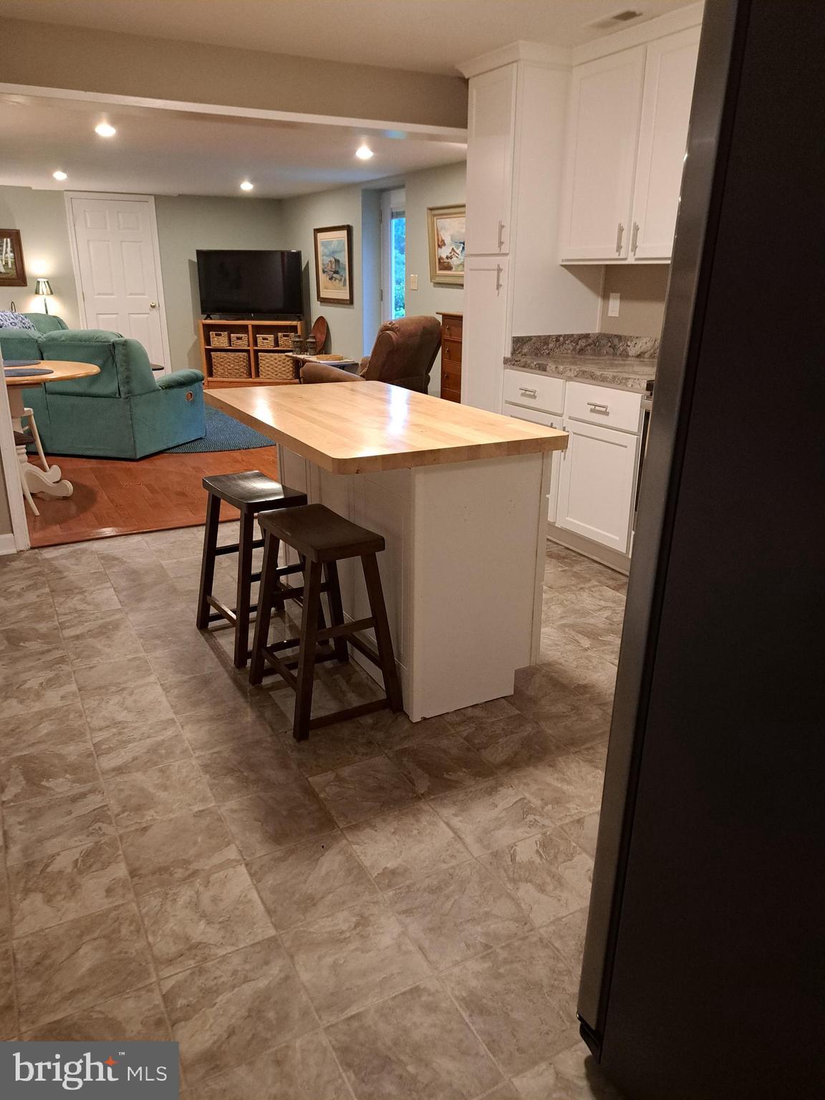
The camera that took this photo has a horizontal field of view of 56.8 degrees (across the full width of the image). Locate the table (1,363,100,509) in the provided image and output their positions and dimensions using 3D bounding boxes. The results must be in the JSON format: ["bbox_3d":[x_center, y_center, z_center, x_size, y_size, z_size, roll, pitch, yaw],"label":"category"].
[{"bbox_3d":[-2.576,-0.760,4.929,1.131,0.770,1.091,-10,23,-27],"label":"table"}]

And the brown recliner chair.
[{"bbox_3d":[-0.342,-1.347,6.161,0.860,1.040,0.940,-17,26,-40],"label":"brown recliner chair"}]

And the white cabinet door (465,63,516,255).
[{"bbox_3d":[0.404,-2.024,4.026,0.030,0.870,0.430,-10,22,-26],"label":"white cabinet door"}]

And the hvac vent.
[{"bbox_3d":[0.875,-2.278,3.280,0.126,0.020,0.288,-10,23,-27],"label":"hvac vent"}]

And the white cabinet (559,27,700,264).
[{"bbox_3d":[1.188,-1.839,3.598,0.318,0.929,1.025,-10,23,-27],"label":"white cabinet"}]

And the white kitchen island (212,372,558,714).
[{"bbox_3d":[-0.184,-0.097,2.977,0.808,0.891,1.399,-10,23,-27],"label":"white kitchen island"}]

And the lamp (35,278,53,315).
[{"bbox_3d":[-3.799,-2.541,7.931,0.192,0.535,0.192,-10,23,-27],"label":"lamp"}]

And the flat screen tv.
[{"bbox_3d":[-1.788,-2.948,8.473,1.153,0.704,0.090,1,20,2],"label":"flat screen tv"}]

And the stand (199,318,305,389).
[{"bbox_3d":[-1.801,-2.201,8.794,1.136,0.844,0.360,1,20,2],"label":"stand"}]

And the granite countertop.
[{"bbox_3d":[1.017,-0.960,3.829,0.650,0.140,1.060,-10,22,-26],"label":"granite countertop"}]

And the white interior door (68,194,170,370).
[{"bbox_3d":[-3.192,-2.720,8.424,0.810,2.050,0.060,-10,22,-26],"label":"white interior door"}]

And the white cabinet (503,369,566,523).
[{"bbox_3d":[0.886,-0.601,4.210,0.610,0.780,0.530,-10,22,-26],"label":"white cabinet"}]

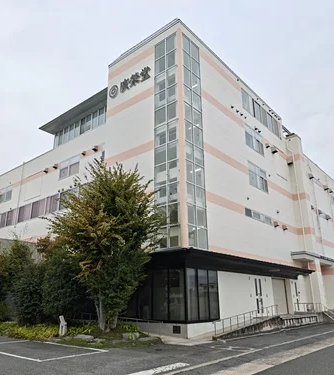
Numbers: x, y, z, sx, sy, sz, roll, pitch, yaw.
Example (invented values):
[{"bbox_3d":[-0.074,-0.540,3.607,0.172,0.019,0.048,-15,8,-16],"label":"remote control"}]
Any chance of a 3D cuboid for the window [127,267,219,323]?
[{"bbox_3d":[0.233,5.675,17.542,4.110,2.429,2.737,-16,-24,38],"label":"window"}]

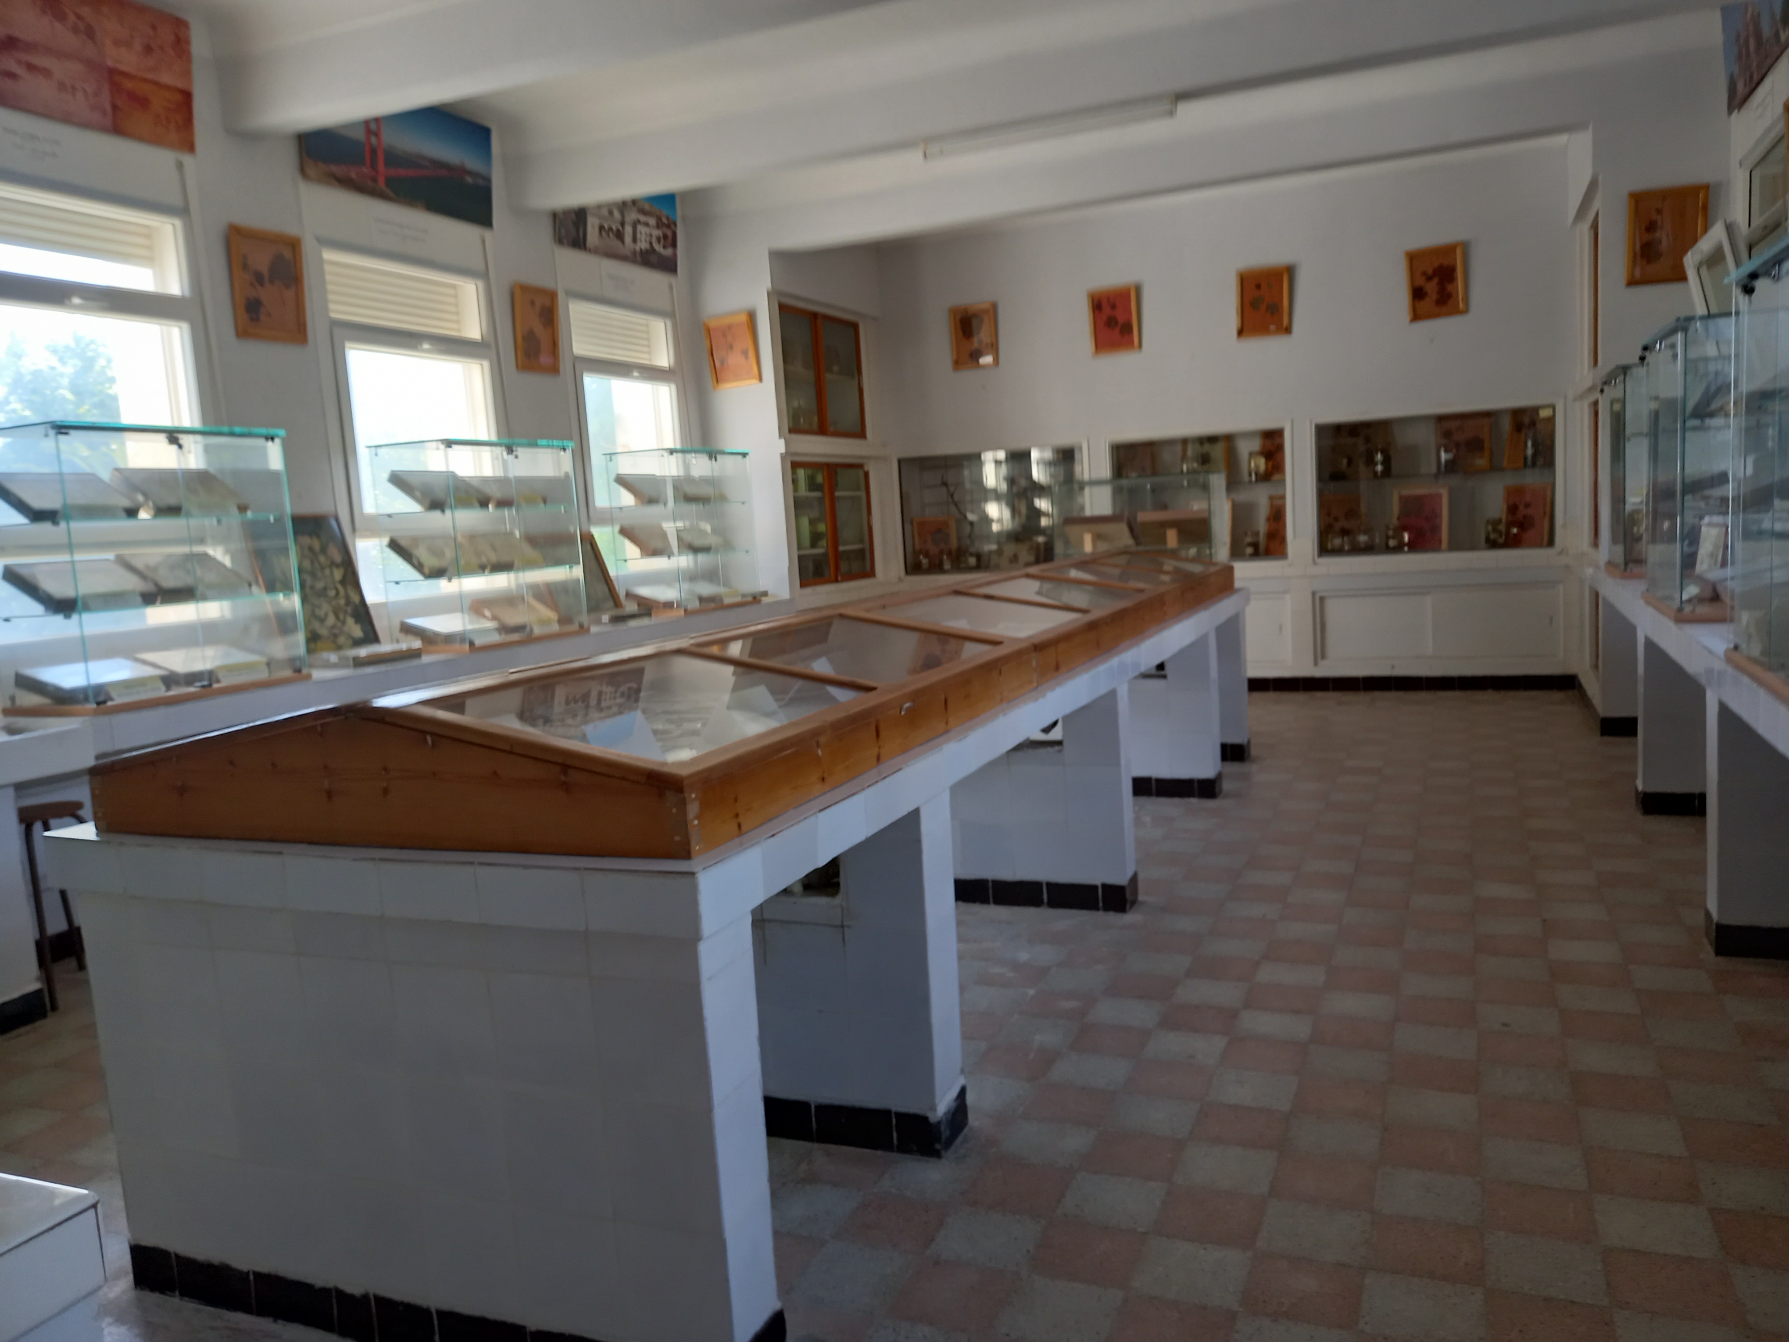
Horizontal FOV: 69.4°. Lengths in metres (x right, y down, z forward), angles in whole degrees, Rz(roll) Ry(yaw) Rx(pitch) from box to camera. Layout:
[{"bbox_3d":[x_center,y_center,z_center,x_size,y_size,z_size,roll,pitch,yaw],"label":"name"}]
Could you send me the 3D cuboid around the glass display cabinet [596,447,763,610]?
[{"bbox_3d":[-1.310,-0.872,8.130,0.475,0.985,0.940,-1,7,24],"label":"glass display cabinet"}]

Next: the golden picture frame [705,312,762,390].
[{"bbox_3d":[-1.105,-2.186,8.835,0.372,0.480,0.035,-7,5,24],"label":"golden picture frame"}]

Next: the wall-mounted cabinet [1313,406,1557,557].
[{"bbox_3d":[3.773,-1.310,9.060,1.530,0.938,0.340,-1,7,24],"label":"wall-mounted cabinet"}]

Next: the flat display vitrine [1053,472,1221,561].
[{"bbox_3d":[1.339,-0.723,7.005,0.840,0.620,0.460,-1,7,24],"label":"flat display vitrine"}]

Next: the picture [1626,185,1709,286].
[{"bbox_3d":[3.953,-2.223,6.607,0.357,0.467,0.035,-1,7,24],"label":"picture"}]

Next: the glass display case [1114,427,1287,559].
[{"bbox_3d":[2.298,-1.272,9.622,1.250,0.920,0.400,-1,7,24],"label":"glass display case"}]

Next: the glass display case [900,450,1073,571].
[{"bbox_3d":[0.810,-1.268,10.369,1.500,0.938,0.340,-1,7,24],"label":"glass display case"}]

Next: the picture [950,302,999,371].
[{"bbox_3d":[0.622,-2.603,10.065,0.376,0.477,0.035,-1,7,24],"label":"picture"}]

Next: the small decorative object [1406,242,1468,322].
[{"bbox_3d":[3.610,-2.583,8.600,0.358,0.461,0.035,-4,9,24],"label":"small decorative object"}]

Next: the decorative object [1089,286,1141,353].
[{"bbox_3d":[1.616,-2.561,9.474,0.359,0.469,0.035,-3,9,24],"label":"decorative object"}]

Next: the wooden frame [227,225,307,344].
[{"bbox_3d":[-2.714,-1.670,5.619,0.035,0.469,0.372,3,9,23],"label":"wooden frame"}]

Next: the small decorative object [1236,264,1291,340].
[{"bbox_3d":[2.587,-2.574,9.047,0.363,0.462,0.035,0,10,24],"label":"small decorative object"}]

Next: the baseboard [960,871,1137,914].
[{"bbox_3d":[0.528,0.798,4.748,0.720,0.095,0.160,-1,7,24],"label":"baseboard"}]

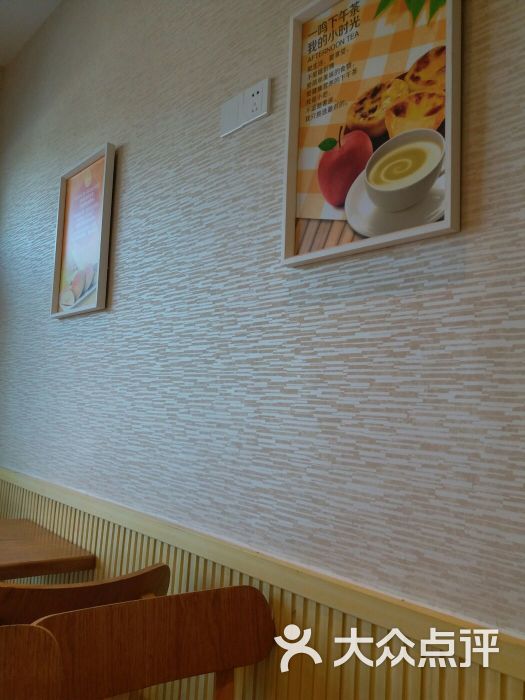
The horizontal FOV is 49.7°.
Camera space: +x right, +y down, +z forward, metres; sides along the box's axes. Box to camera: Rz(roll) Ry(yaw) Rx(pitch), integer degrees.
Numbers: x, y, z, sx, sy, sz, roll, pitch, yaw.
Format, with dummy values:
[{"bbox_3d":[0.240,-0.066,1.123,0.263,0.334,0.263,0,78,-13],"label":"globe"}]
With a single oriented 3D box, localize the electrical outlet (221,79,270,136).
[{"bbox_3d":[-0.042,-0.595,1.397,0.011,0.087,0.173,7,-7,-42],"label":"electrical outlet"}]

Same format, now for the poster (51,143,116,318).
[{"bbox_3d":[-0.647,-0.402,2.017,0.030,0.547,0.382,7,-7,-42],"label":"poster"}]

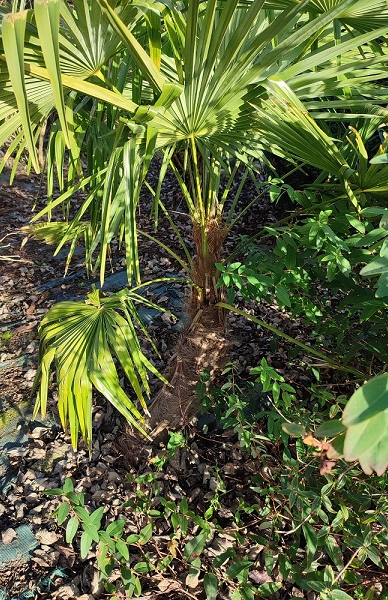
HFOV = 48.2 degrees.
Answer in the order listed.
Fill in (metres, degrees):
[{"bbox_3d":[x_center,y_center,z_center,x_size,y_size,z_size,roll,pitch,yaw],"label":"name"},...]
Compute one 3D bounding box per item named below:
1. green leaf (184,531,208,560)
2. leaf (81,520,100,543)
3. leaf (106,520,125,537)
[{"bbox_3d":[0.007,0.640,1.130,0.046,0.015,0.090,33,58,24],"label":"green leaf"},{"bbox_3d":[-0.287,0.641,1.200,0.078,0.015,0.030,39,56,21],"label":"leaf"},{"bbox_3d":[-0.216,0.631,1.200,0.059,0.015,0.037,-25,57,-25],"label":"leaf"}]

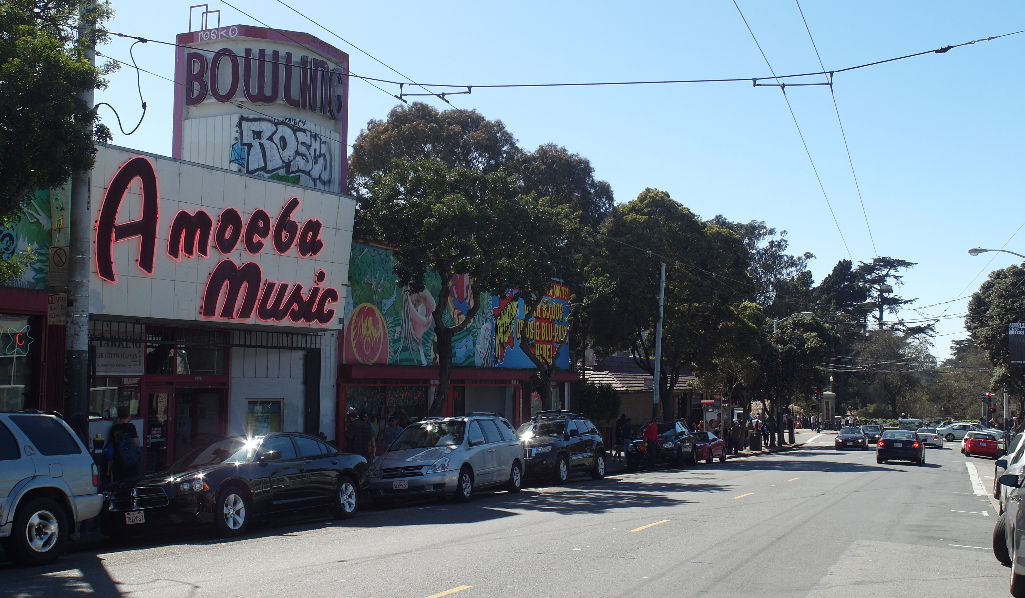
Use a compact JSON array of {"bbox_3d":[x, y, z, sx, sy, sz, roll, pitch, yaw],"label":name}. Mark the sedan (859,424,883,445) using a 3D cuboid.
[{"bbox_3d":[30.641,11.482,85.637,1.800,1.580,4.500,-2,-7,24],"label":"sedan"}]

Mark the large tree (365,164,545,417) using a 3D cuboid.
[{"bbox_3d":[-1.804,0.472,26.749,4.600,8.500,4.600,-1,-5,24],"label":"large tree"}]

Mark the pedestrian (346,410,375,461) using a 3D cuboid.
[{"bbox_3d":[-3.393,3.340,22.373,0.550,1.700,0.420,2,-5,-21],"label":"pedestrian"}]

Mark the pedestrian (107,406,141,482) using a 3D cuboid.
[{"bbox_3d":[-6.839,2.741,17.621,0.520,1.730,0.450,0,-5,6],"label":"pedestrian"}]

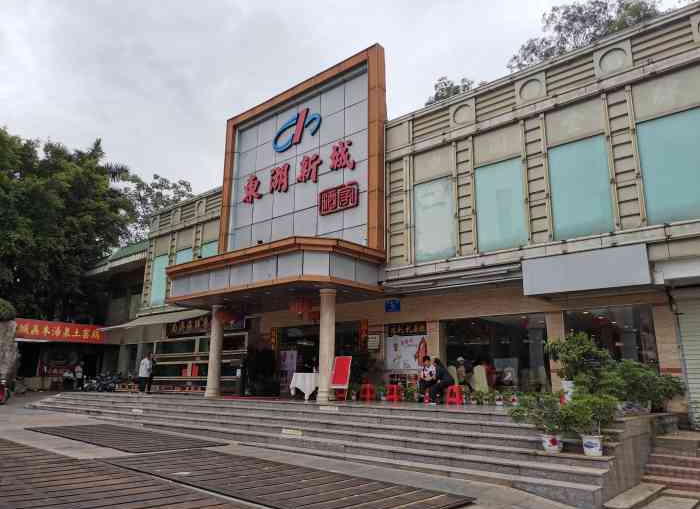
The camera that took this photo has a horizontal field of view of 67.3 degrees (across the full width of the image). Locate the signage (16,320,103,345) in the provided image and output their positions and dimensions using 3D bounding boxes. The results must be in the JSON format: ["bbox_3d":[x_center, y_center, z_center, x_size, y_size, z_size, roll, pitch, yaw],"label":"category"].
[{"bbox_3d":[-13.847,3.718,25.083,0.150,0.980,4.400,-11,-18,40],"label":"signage"}]

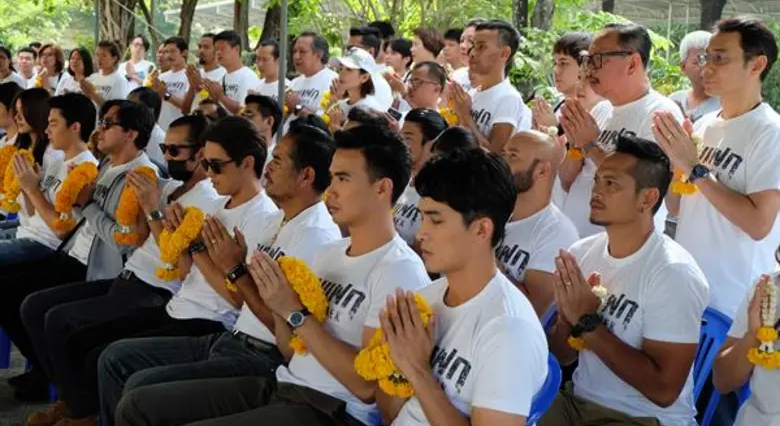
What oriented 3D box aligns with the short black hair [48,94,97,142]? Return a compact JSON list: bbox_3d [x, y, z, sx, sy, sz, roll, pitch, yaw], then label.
[{"bbox_3d":[-1.475,-0.443,5.162,0.215,0.210,0.180,-1,8,-30],"label":"short black hair"}]

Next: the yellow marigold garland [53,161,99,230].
[{"bbox_3d":[-1.309,-0.073,4.600,0.130,0.280,0.160,-4,9,-30],"label":"yellow marigold garland"}]

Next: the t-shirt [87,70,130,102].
[{"bbox_3d":[-2.107,-0.792,8.300,0.420,0.570,0.270,8,11,40],"label":"t-shirt"}]

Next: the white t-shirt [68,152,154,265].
[{"bbox_3d":[-1.105,-0.018,4.400,0.320,0.500,0.430,-5,10,-34],"label":"white t-shirt"}]

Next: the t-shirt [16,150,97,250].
[{"bbox_3d":[-1.449,-0.047,4.950,0.320,0.530,0.450,-4,9,-32],"label":"t-shirt"}]

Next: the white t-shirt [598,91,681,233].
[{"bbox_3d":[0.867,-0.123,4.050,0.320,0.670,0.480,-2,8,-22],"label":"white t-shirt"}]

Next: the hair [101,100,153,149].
[{"bbox_3d":[-1.057,-0.356,4.450,0.215,0.205,0.180,-4,10,-31],"label":"hair"}]

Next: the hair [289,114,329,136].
[{"bbox_3d":[-0.390,-0.373,5.311,0.210,0.190,0.180,-1,8,-30],"label":"hair"}]

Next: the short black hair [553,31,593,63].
[{"bbox_3d":[0.742,-0.638,4.430,0.200,0.170,0.180,-2,8,-37],"label":"short black hair"}]

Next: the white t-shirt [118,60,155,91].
[{"bbox_3d":[-2.180,-1.045,9.500,0.420,0.580,0.260,5,9,22],"label":"white t-shirt"}]

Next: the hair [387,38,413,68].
[{"bbox_3d":[0.061,-1.031,7.100,0.190,0.195,0.170,-5,10,-34],"label":"hair"}]

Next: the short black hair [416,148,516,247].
[{"bbox_3d":[0.155,-0.027,2.311,0.225,0.200,0.180,-1,8,-30],"label":"short black hair"}]

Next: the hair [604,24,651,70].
[{"bbox_3d":[0.766,-0.535,3.550,0.175,0.155,0.170,-2,9,-22],"label":"hair"}]

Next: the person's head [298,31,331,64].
[{"bbox_3d":[-0.471,-1.019,6.800,0.205,0.200,0.175,-5,10,-37],"label":"person's head"}]

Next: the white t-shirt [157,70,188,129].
[{"bbox_3d":[-1.623,-0.772,8.400,0.290,0.650,0.460,-6,10,-39],"label":"white t-shirt"}]

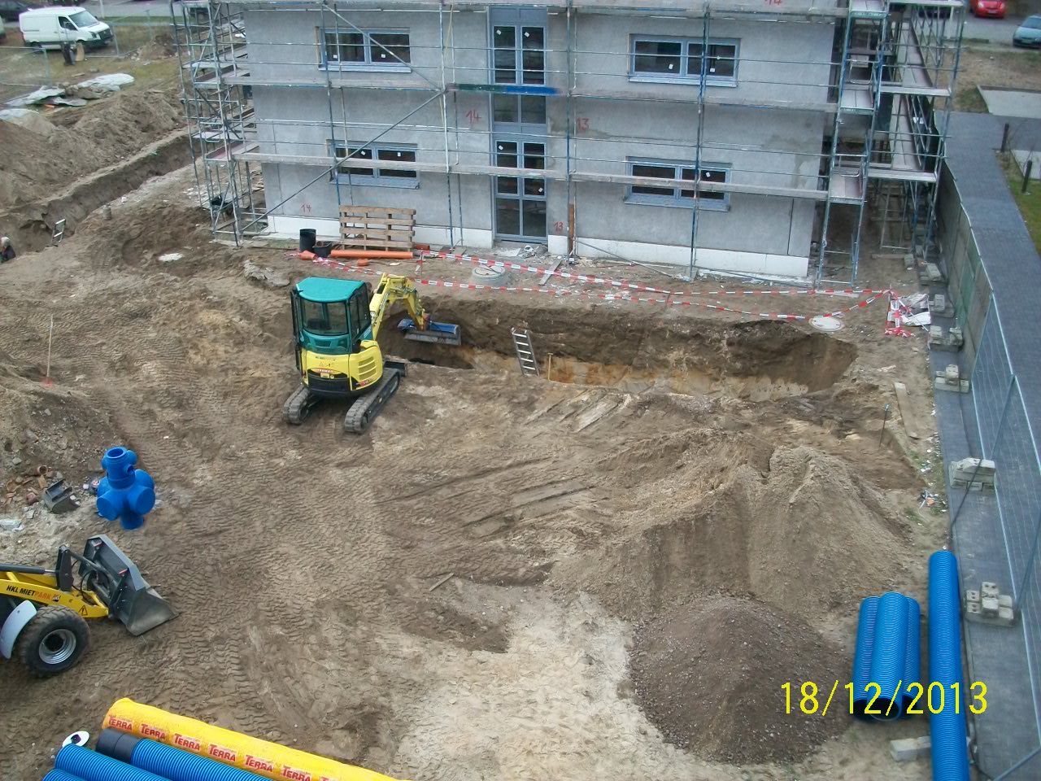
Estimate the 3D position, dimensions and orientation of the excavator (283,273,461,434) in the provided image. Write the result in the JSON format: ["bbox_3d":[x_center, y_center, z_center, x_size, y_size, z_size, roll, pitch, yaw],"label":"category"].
[{"bbox_3d":[-2.854,-1.320,19.777,1.650,2.500,4.750,6,28,14],"label":"excavator"}]

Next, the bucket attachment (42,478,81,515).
[{"bbox_3d":[-7.143,1.636,15.823,0.500,0.420,0.460,-19,32,-32],"label":"bucket attachment"}]

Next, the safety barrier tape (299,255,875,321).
[{"bbox_3d":[1.211,-2.505,23.285,13.900,0.800,0.850,7,28,15],"label":"safety barrier tape"}]

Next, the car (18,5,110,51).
[{"bbox_3d":[-28.044,-22.269,63.039,5.600,2.500,2.000,8,28,17],"label":"car"}]

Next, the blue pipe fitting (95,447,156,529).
[{"bbox_3d":[-5.950,1.437,15.331,0.880,1.270,0.880,10,29,21],"label":"blue pipe fitting"}]

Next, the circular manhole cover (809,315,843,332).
[{"bbox_3d":[6.569,-1.404,21.946,0.770,0.100,0.770,7,28,15],"label":"circular manhole cover"}]

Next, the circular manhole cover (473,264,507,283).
[{"bbox_3d":[-0.753,-2.736,24.370,0.860,0.220,0.860,-1,27,0],"label":"circular manhole cover"}]

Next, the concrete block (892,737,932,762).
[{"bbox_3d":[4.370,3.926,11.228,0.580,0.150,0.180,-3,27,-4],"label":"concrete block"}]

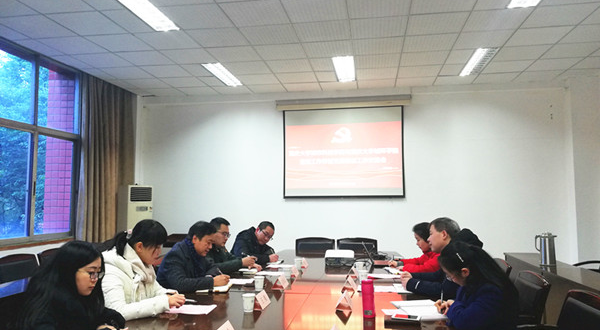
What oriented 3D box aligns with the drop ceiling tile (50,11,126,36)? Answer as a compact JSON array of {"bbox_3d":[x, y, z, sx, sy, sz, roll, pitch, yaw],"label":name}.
[{"bbox_3d":[-2.165,-1.454,4.832,0.600,0.020,0.600,-1,-4,9],"label":"drop ceiling tile"}]

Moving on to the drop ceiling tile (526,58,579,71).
[{"bbox_3d":[3.477,-1.381,6.441,0.600,0.020,0.600,-1,-4,9],"label":"drop ceiling tile"}]

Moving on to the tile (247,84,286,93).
[{"bbox_3d":[-0.544,-1.250,7.634,0.600,0.020,0.530,-1,-5,9],"label":"tile"}]

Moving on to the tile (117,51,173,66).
[{"bbox_3d":[-2.001,-1.373,6.085,0.600,0.020,0.600,-1,-5,9],"label":"tile"}]

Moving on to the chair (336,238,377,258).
[{"bbox_3d":[0.738,1.439,6.093,0.570,0.920,0.580,-1,-5,9],"label":"chair"}]

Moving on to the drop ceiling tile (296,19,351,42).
[{"bbox_3d":[0.254,-1.481,5.168,0.600,0.020,0.612,-1,-4,9],"label":"drop ceiling tile"}]

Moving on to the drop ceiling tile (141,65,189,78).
[{"bbox_3d":[-1.899,-1.335,6.684,0.600,0.020,0.600,-1,-4,9],"label":"drop ceiling tile"}]

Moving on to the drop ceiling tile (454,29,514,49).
[{"bbox_3d":[2.101,-1.432,5.378,0.600,0.020,0.600,-1,-4,9],"label":"drop ceiling tile"}]

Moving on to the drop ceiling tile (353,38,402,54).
[{"bbox_3d":[0.938,-1.412,5.566,0.600,0.020,0.600,-1,-4,9],"label":"drop ceiling tile"}]

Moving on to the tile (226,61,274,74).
[{"bbox_3d":[-0.709,-1.337,6.448,0.600,0.020,0.600,-1,-4,9],"label":"tile"}]

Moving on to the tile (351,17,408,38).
[{"bbox_3d":[0.848,-1.482,5.043,0.600,0.020,0.600,-1,-5,9],"label":"tile"}]

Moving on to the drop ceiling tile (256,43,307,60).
[{"bbox_3d":[-0.240,-1.413,5.831,0.600,0.020,0.600,-1,-5,9],"label":"drop ceiling tile"}]

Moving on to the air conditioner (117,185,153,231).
[{"bbox_3d":[-2.794,1.181,7.859,0.340,1.680,0.500,-4,-6,40],"label":"air conditioner"}]

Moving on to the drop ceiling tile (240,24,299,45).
[{"bbox_3d":[-0.339,-1.471,5.261,0.600,0.020,0.612,-1,-4,9],"label":"drop ceiling tile"}]

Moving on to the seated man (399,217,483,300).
[{"bbox_3d":[1.031,0.984,3.273,0.750,1.240,0.550,-1,-4,9],"label":"seated man"}]

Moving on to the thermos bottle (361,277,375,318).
[{"bbox_3d":[0.366,0.723,2.528,0.068,0.195,0.068,-1,-5,9],"label":"thermos bottle"}]

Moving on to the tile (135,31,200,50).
[{"bbox_3d":[-1.524,-1.451,5.448,0.600,0.020,0.612,-1,-4,9],"label":"tile"}]

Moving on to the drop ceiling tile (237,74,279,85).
[{"bbox_3d":[-0.611,-1.291,7.049,0.600,0.020,0.600,-1,-4,9],"label":"drop ceiling tile"}]

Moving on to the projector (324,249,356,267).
[{"bbox_3d":[0.408,0.934,4.660,0.290,0.120,0.250,-1,-5,9],"label":"projector"}]

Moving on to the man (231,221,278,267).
[{"bbox_3d":[-0.544,1.218,5.106,0.680,1.160,0.520,-3,-5,33],"label":"man"}]

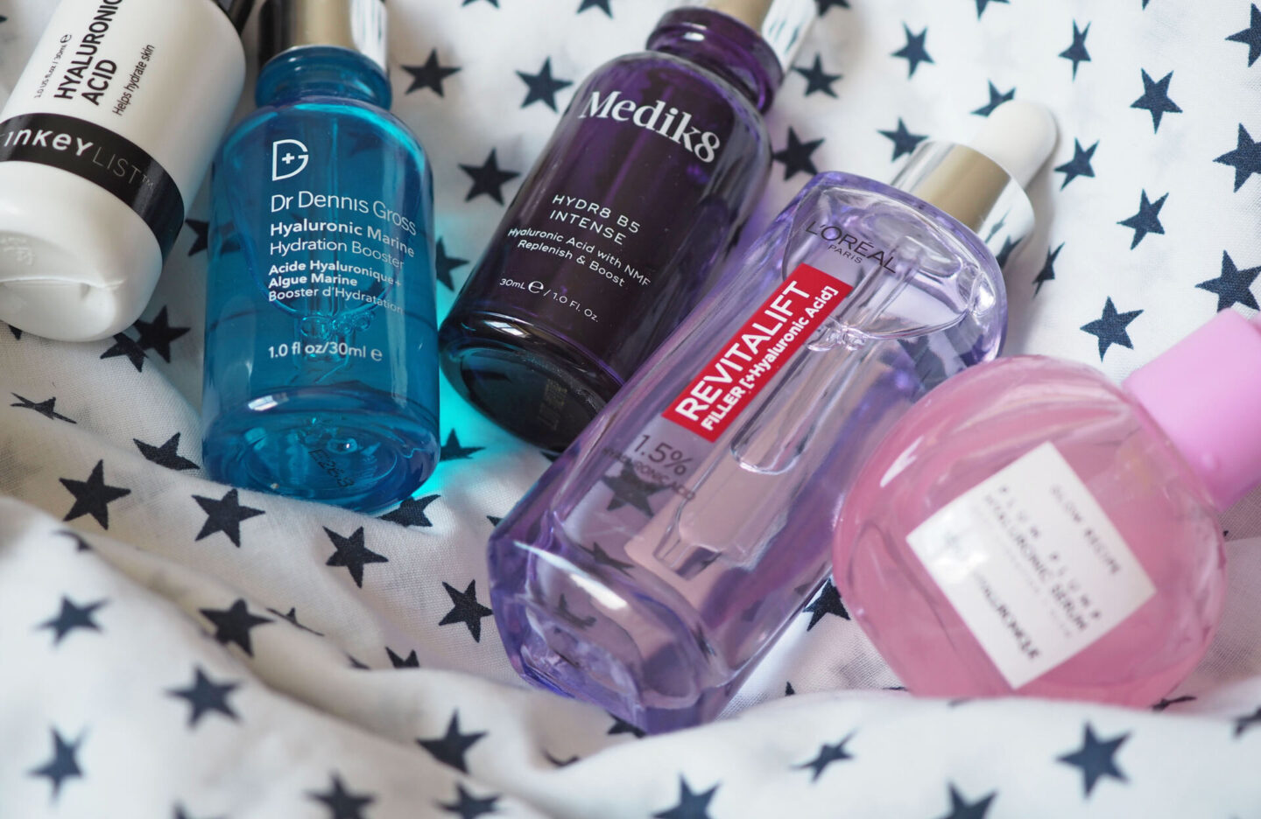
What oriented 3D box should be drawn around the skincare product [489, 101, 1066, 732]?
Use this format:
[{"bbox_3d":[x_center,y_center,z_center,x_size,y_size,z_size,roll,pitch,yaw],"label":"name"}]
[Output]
[{"bbox_3d":[0.027,-0.005,0.313,0.036,0.030,0.116,29,63,27],"label":"skincare product"}]

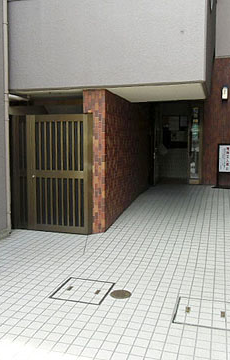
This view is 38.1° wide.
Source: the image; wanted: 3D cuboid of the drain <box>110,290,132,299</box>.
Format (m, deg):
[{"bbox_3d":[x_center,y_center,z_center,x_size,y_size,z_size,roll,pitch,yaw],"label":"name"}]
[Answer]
[{"bbox_3d":[0.051,1.025,2.961,0.190,0.015,0.190,0,5,0],"label":"drain"}]

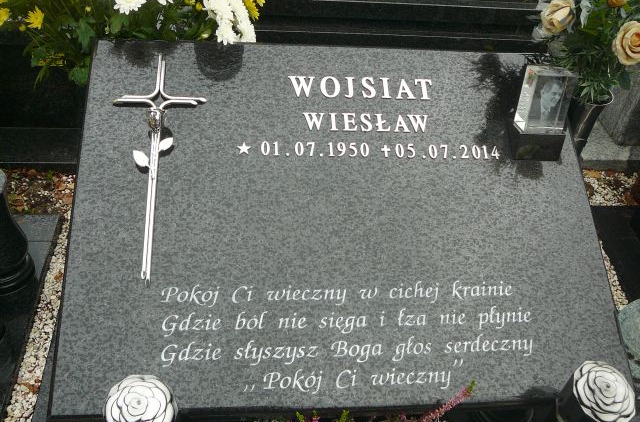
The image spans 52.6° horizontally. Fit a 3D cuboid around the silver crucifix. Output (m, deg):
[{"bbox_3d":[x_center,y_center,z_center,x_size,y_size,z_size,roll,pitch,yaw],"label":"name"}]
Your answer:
[{"bbox_3d":[-0.254,-0.082,1.010,0.148,0.034,0.406,0,65,-7],"label":"silver crucifix"}]

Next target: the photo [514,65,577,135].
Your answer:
[{"bbox_3d":[0.377,-0.187,1.083,0.067,0.095,0.044,0,31,-8],"label":"photo"}]

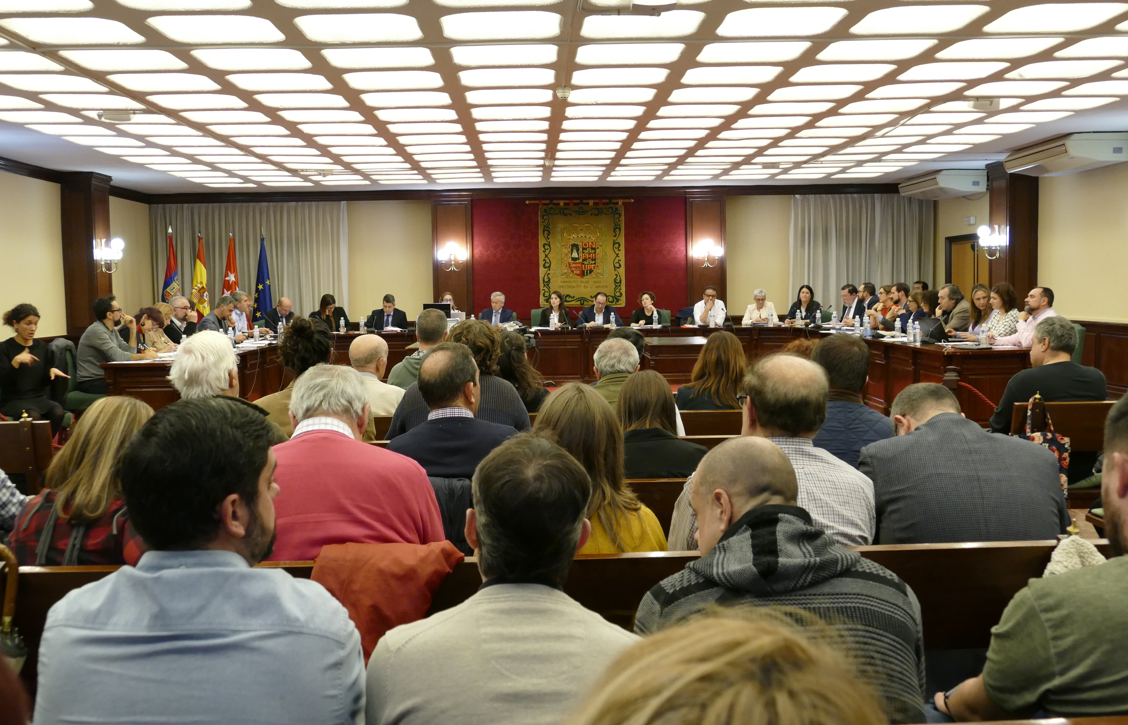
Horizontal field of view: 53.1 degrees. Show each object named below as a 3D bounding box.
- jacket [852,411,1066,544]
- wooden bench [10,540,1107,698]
[{"bbox_3d":[0.980,0.452,2.789,0.530,0.660,0.460,-1,4,-2],"label":"jacket"},{"bbox_3d":[-0.062,0.825,2.662,2.510,0.850,0.520,-1,4,-2],"label":"wooden bench"}]

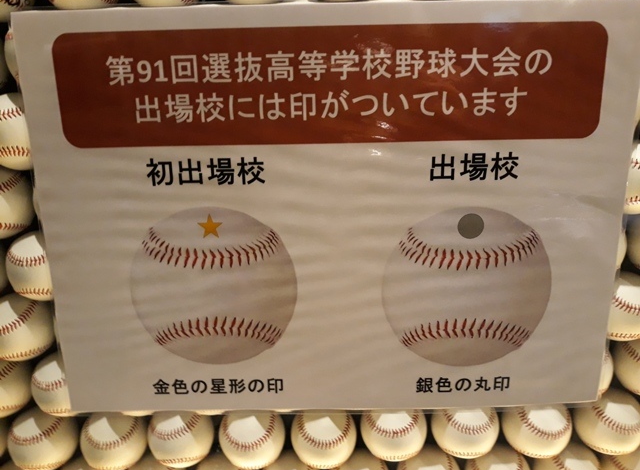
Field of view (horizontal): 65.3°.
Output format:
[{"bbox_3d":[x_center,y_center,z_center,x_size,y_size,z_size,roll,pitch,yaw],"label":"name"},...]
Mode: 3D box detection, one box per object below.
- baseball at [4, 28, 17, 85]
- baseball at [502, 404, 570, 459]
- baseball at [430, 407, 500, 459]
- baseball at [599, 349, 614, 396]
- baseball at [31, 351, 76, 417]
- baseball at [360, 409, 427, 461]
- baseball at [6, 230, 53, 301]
[{"bbox_3d":[-0.252,-0.164,0.467,0.073,0.073,0.073,-2,14,1],"label":"baseball"},{"bbox_3d":[0.242,0.210,0.557,0.073,0.073,0.073,-2,14,1],"label":"baseball"},{"bbox_3d":[0.163,0.212,0.559,0.073,0.073,0.073,-2,14,1],"label":"baseball"},{"bbox_3d":[0.277,0.142,0.542,0.073,0.073,0.073,-2,16,1],"label":"baseball"},{"bbox_3d":[-0.278,0.163,0.554,0.073,0.073,0.073,-2,16,1],"label":"baseball"},{"bbox_3d":[0.083,0.215,0.560,0.073,0.073,0.073,-2,14,1],"label":"baseball"},{"bbox_3d":[-0.282,0.031,0.515,0.073,0.073,0.073,-2,16,1],"label":"baseball"}]

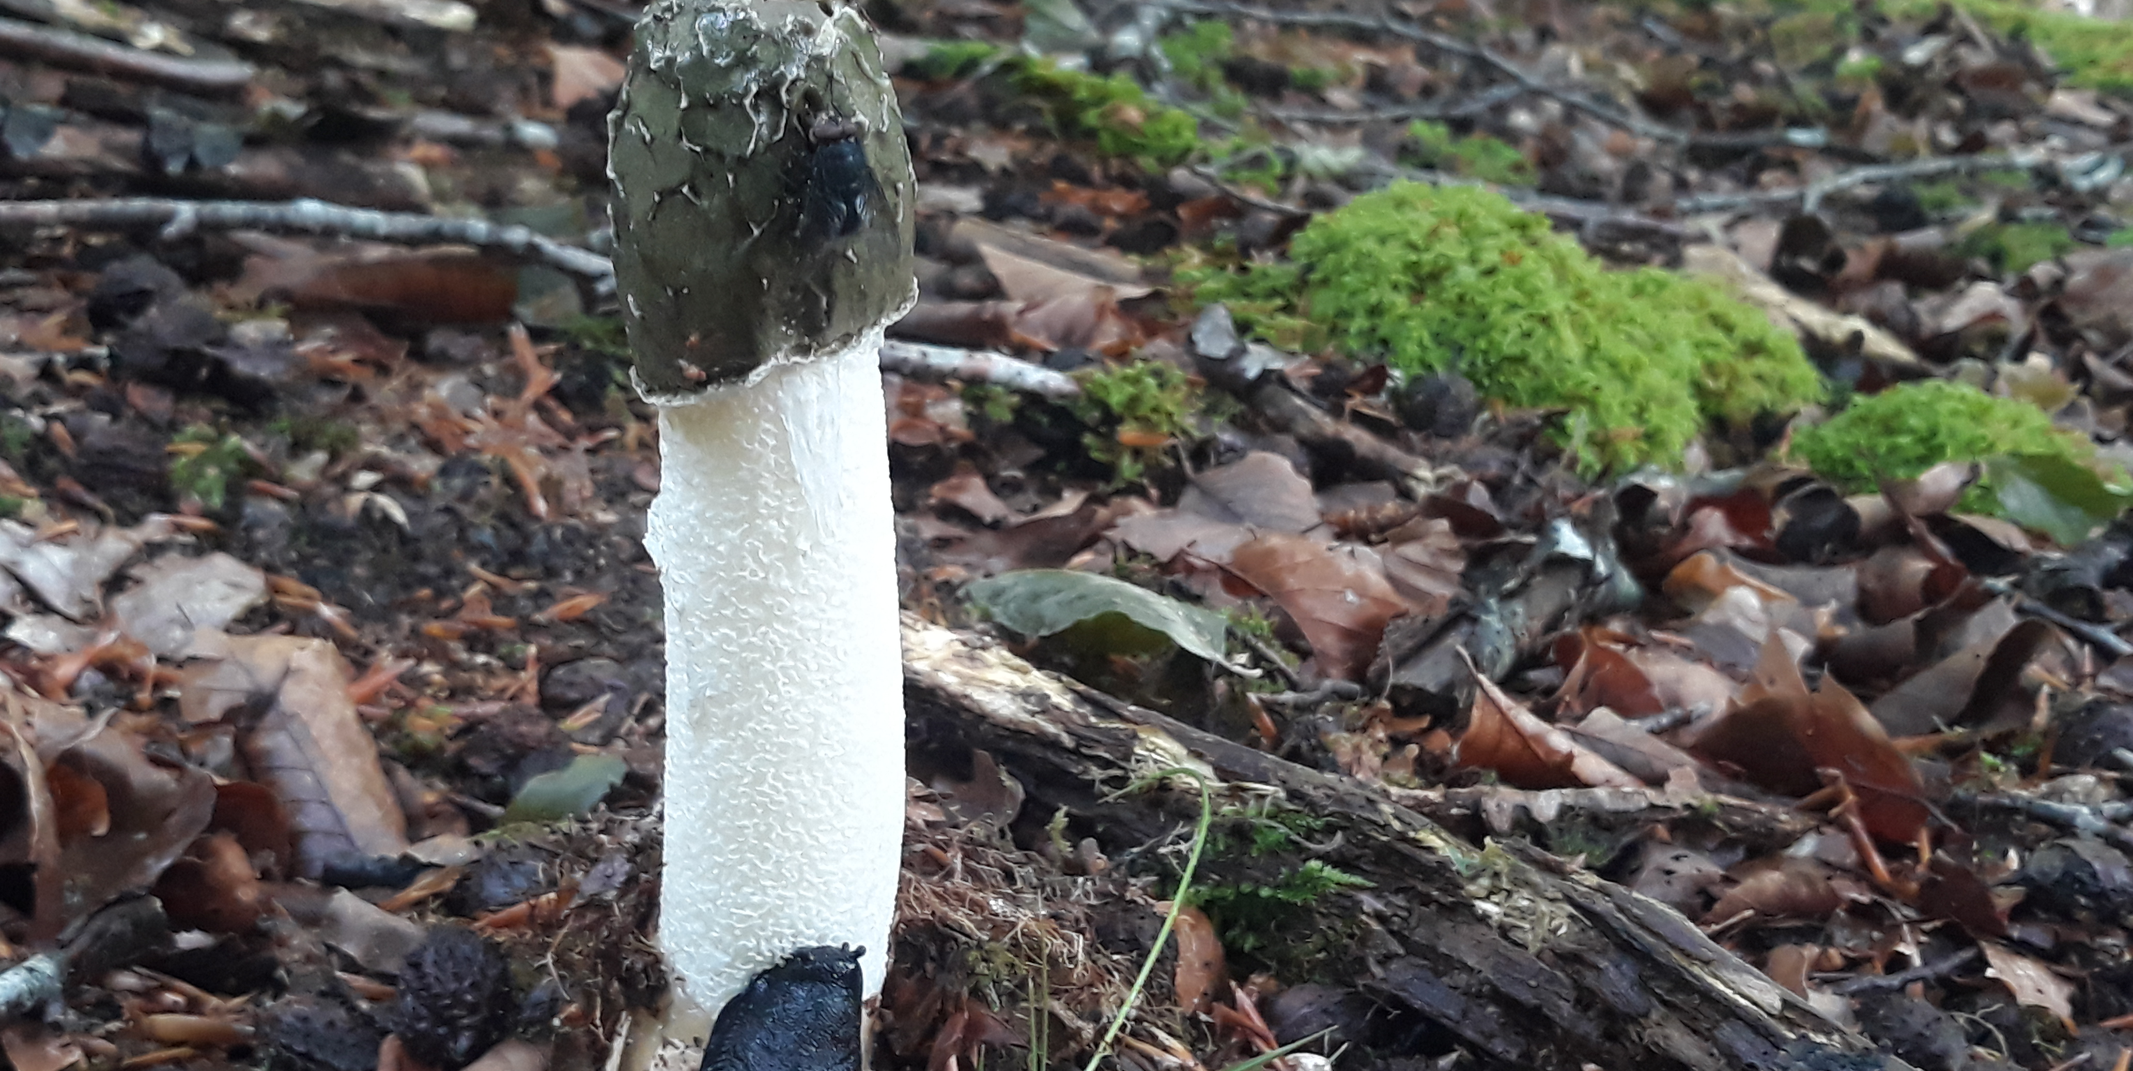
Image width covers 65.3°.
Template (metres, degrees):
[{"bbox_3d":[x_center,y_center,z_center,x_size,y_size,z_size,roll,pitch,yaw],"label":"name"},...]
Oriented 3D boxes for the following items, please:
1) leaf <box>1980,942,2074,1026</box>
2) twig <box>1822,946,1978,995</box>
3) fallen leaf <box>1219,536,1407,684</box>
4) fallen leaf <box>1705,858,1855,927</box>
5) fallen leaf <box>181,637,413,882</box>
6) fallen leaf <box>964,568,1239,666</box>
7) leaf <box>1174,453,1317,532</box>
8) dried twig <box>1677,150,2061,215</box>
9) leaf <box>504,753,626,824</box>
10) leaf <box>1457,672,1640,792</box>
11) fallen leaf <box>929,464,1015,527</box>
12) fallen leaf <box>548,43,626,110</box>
[{"bbox_3d":[0.162,0.075,0.280,0.020,0.006,0.010,23,41,26],"label":"leaf"},{"bbox_3d":[0.155,0.081,0.310,0.033,0.005,0.006,-5,26,-23],"label":"twig"},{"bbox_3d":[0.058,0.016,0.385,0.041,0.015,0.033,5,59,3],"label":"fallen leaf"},{"bbox_3d":[0.140,0.070,0.325,0.028,0.009,0.018,3,24,-7],"label":"fallen leaf"},{"bbox_3d":[-0.153,0.043,0.330,0.036,0.016,0.050,-8,55,-20],"label":"fallen leaf"},{"bbox_3d":[0.008,0.017,0.360,0.056,0.013,0.025,10,24,4],"label":"fallen leaf"},{"bbox_3d":[0.051,-0.011,0.465,0.040,0.013,0.034,5,24,-2],"label":"leaf"},{"bbox_3d":[0.364,-0.160,0.750,0.200,0.012,0.013,-9,23,-16],"label":"dried twig"},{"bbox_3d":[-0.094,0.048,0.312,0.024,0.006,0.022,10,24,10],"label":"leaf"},{"bbox_3d":[0.098,0.040,0.340,0.037,0.014,0.018,14,38,8],"label":"leaf"},{"bbox_3d":[-0.025,-0.011,0.440,0.021,0.009,0.016,7,44,4],"label":"fallen leaf"},{"bbox_3d":[-0.234,-0.226,0.820,0.040,0.022,0.032,5,24,-2],"label":"fallen leaf"}]

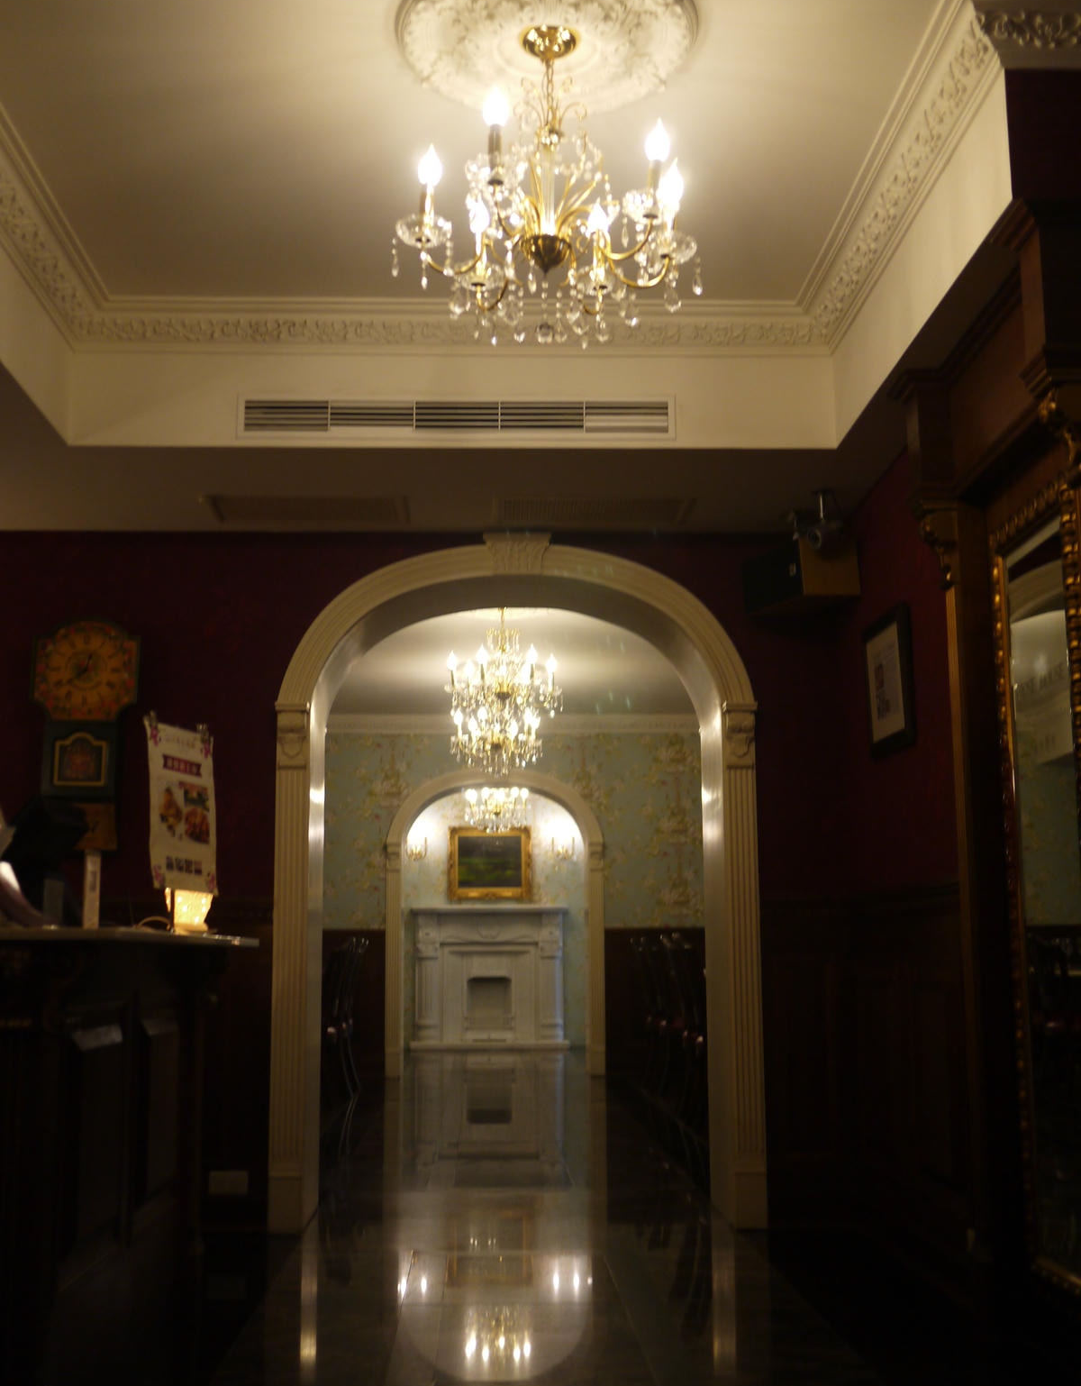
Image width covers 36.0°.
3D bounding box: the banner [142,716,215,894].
[{"bbox_3d":[-1.047,0.337,4.881,0.050,0.492,0.288,-5,-10,27],"label":"banner"}]

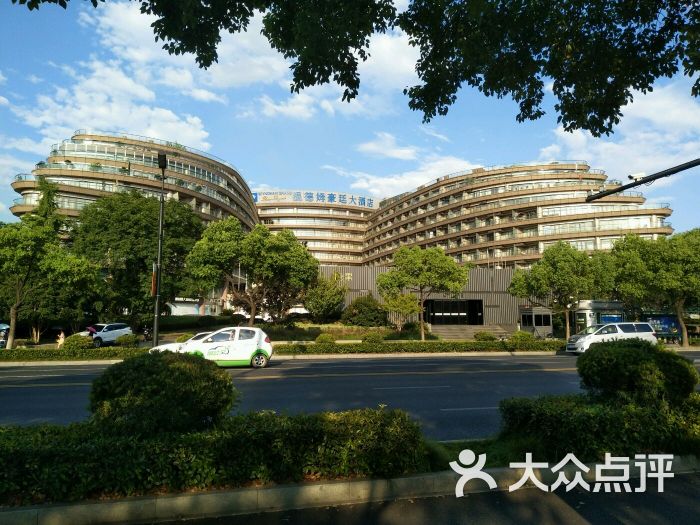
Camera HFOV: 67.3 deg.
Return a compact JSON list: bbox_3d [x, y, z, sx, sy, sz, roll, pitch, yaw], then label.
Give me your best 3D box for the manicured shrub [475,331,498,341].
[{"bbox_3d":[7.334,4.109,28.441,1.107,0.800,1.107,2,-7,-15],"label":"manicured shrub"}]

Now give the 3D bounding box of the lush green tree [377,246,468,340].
[{"bbox_3d":[4.233,2.065,30.949,5.269,6.074,5.160,0,-7,0],"label":"lush green tree"}]

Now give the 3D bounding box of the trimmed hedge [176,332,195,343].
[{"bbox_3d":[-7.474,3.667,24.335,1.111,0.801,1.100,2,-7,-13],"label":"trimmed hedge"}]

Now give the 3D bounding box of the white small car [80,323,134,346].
[{"bbox_3d":[-18.074,5.216,38.249,1.860,1.660,4.500,-2,-7,18],"label":"white small car"}]

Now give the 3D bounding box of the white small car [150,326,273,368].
[{"bbox_3d":[-4.898,3.282,20.256,3.900,1.510,1.640,2,-7,-15],"label":"white small car"}]

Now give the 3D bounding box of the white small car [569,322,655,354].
[{"bbox_3d":[15.650,4.477,31.489,4.850,1.880,1.840,2,-7,-13],"label":"white small car"}]

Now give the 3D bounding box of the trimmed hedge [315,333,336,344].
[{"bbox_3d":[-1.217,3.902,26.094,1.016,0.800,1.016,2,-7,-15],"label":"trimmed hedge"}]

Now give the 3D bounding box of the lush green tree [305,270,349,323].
[{"bbox_3d":[-2.010,2.937,44.977,3.764,4.531,3.700,0,-7,0],"label":"lush green tree"}]

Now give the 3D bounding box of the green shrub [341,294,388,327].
[{"bbox_3d":[1.209,3.997,43.839,4.002,2.658,3.700,0,-7,0],"label":"green shrub"}]

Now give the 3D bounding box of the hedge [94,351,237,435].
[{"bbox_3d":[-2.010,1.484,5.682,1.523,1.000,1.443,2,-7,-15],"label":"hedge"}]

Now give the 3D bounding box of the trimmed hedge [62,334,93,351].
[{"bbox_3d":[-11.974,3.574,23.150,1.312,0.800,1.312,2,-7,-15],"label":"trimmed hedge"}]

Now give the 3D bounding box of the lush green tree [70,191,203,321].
[{"bbox_3d":[-19.244,-0.327,47.392,10.943,12.630,10.500,0,-7,0],"label":"lush green tree"}]

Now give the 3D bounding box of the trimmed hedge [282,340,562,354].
[{"bbox_3d":[3.935,4.494,27.846,15.834,0.580,1.200,2,-7,-12],"label":"trimmed hedge"}]

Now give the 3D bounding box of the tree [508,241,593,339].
[{"bbox_3d":[12.573,1.968,33.273,5.164,6.797,5.058,2,-7,-15],"label":"tree"}]

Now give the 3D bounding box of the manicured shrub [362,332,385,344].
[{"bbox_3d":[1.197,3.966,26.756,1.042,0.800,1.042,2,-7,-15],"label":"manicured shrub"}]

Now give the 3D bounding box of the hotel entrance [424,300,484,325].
[{"bbox_3d":[11.025,5.353,56.050,6.326,2.640,1.000,1,-7,-11],"label":"hotel entrance"}]

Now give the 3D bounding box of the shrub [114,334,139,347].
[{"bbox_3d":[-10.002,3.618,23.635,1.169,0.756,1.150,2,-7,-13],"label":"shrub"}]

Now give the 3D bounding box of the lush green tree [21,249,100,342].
[{"bbox_3d":[-20.983,2.491,37.979,5.448,6.785,5.300,0,-7,0],"label":"lush green tree"}]

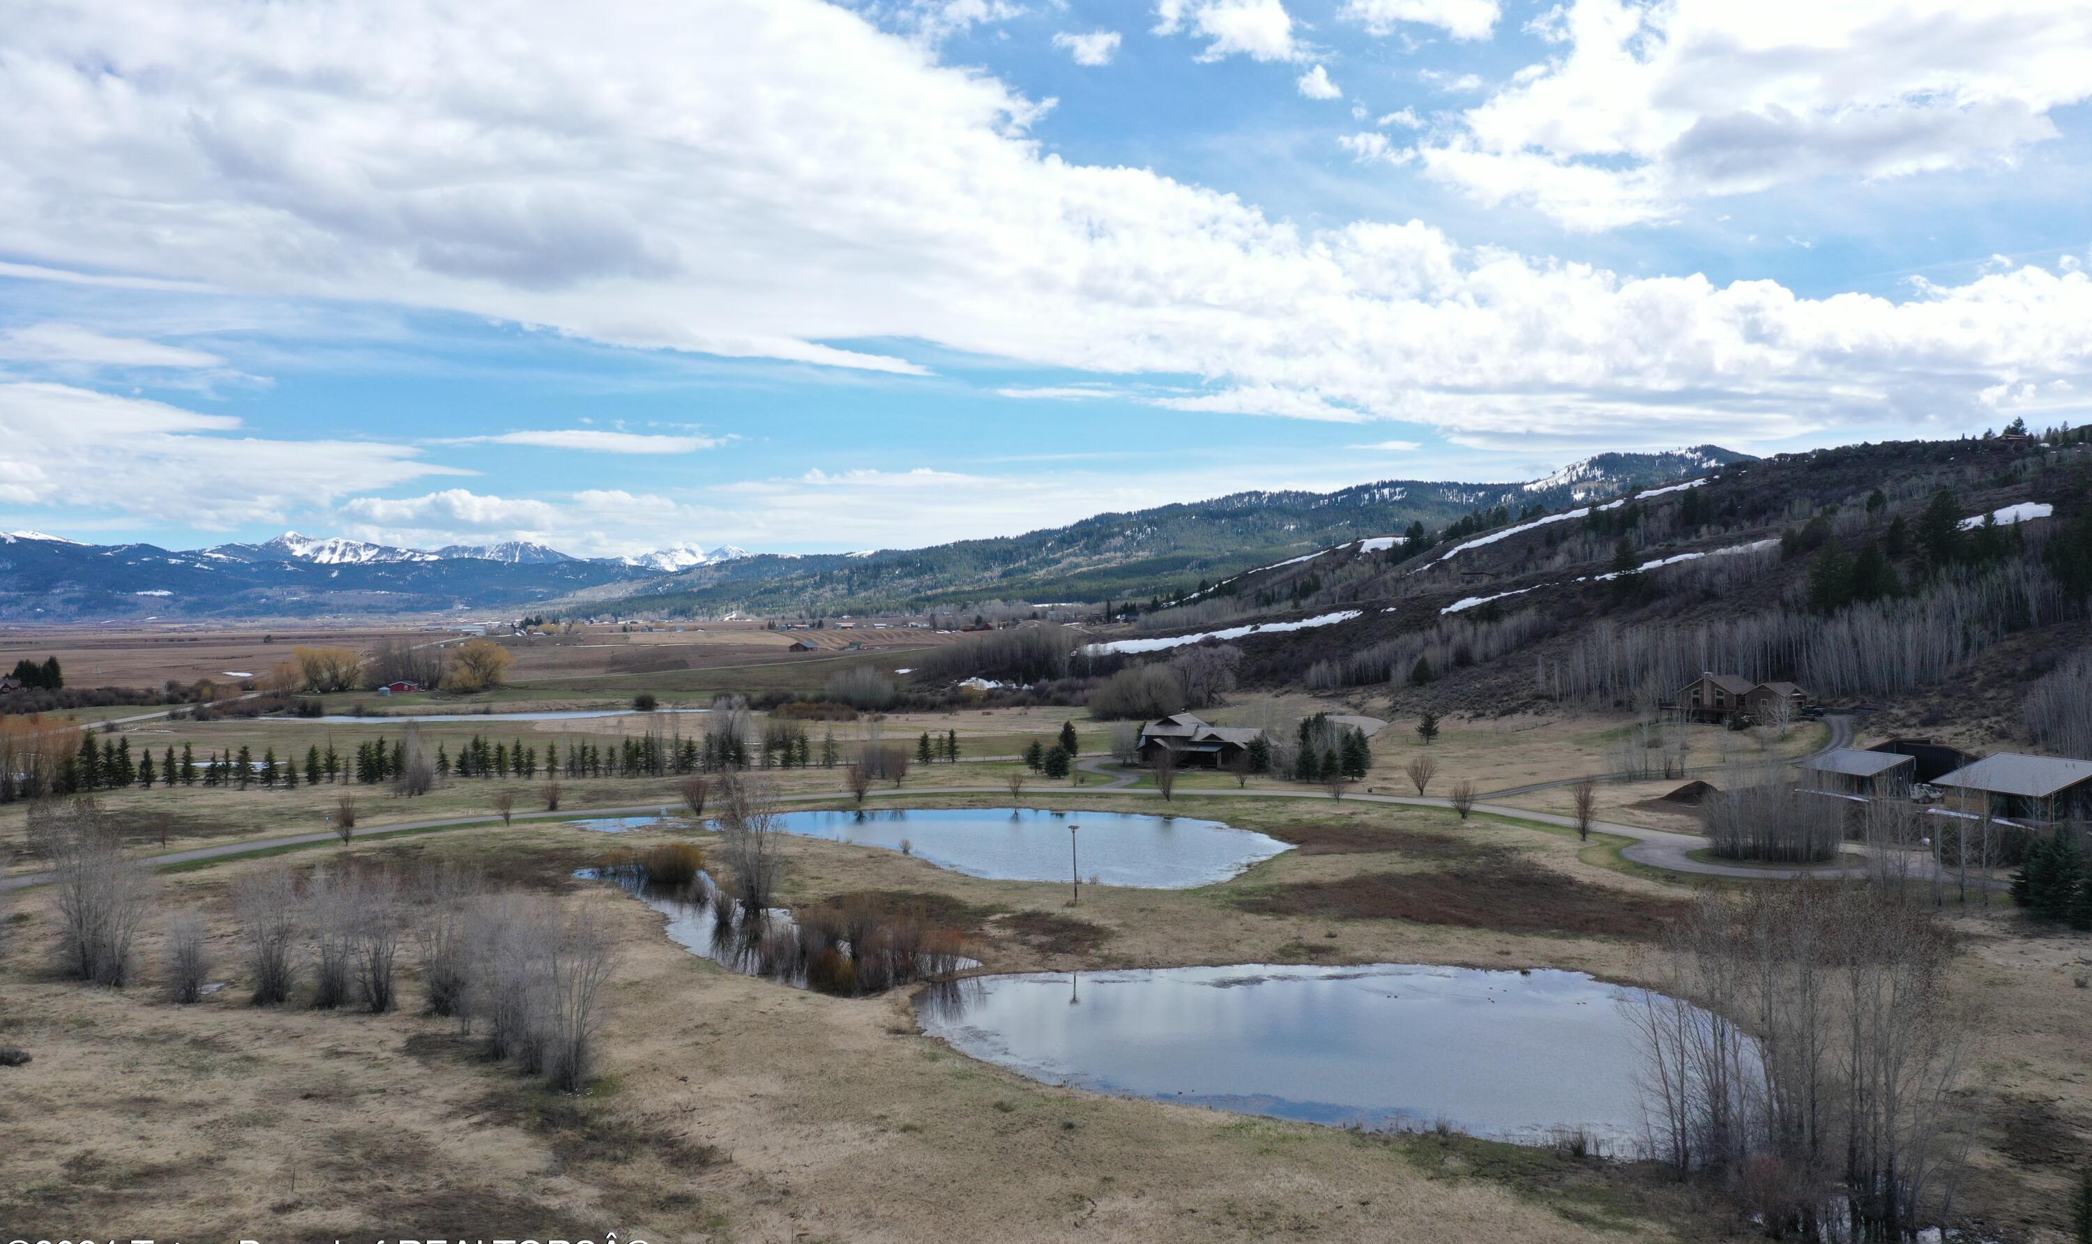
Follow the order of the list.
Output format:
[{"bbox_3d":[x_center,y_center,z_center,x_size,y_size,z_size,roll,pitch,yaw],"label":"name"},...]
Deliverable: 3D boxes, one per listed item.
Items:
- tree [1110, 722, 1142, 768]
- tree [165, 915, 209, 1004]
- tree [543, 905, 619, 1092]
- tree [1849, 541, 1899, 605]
[{"bbox_3d":[12.472,19.295,256.000,5.143,7.203,5.143,0,0,0],"label":"tree"},{"bbox_3d":[-55.140,21.650,104.330,2.750,5.770,2.690,0,0,0],"label":"tree"},{"bbox_3d":[-23.705,19.138,82.800,3.909,9.486,3.909,0,0,0],"label":"tree"},{"bbox_3d":[209.660,-11.380,412.000,12.050,17.800,11.800,0,0,0],"label":"tree"}]

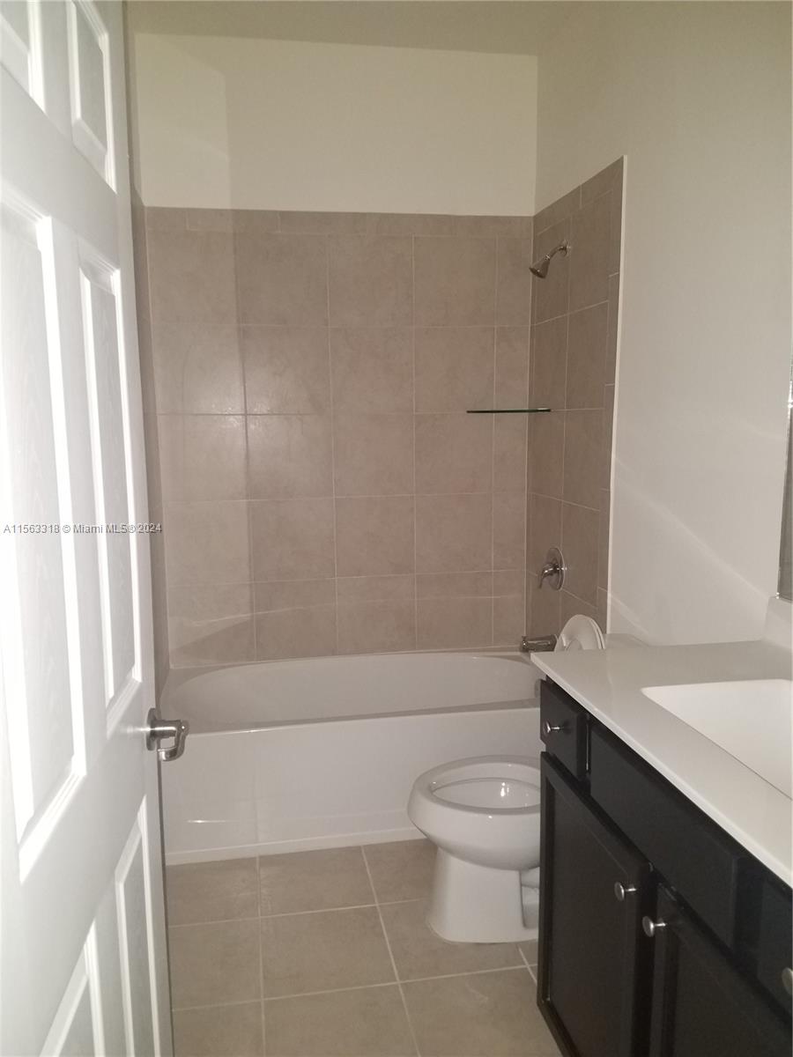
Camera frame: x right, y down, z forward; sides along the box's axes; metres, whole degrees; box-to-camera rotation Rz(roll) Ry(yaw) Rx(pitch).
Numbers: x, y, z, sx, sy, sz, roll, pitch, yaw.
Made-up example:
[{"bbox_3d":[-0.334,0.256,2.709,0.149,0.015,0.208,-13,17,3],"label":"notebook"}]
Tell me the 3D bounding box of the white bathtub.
[{"bbox_3d":[-0.107,0.791,2.977,1.500,0.438,0.705,-2,8,-10],"label":"white bathtub"}]

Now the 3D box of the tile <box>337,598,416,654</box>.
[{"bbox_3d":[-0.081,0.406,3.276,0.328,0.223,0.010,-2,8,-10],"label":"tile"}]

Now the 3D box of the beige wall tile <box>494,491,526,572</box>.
[{"bbox_3d":[0.477,0.013,3.328,0.143,0.327,0.012,-2,8,-10],"label":"beige wall tile"}]

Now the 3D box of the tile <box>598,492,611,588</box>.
[{"bbox_3d":[0.685,0.039,2.617,0.010,0.328,0.071,-2,9,-10],"label":"tile"}]

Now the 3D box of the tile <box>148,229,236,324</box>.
[{"bbox_3d":[-0.753,-0.941,2.984,0.329,0.333,0.010,-2,9,-10],"label":"tile"}]

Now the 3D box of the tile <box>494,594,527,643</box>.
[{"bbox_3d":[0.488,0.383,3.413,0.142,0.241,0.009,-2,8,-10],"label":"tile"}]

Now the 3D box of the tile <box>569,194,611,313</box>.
[{"bbox_3d":[0.643,-0.905,2.655,0.010,0.328,0.331,-2,8,-10],"label":"tile"}]

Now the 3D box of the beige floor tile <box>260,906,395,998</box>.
[{"bbox_3d":[-0.195,1.151,2.168,0.338,0.010,0.338,-2,9,-10],"label":"beige floor tile"}]

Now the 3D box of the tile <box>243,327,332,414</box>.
[{"bbox_3d":[-0.424,-0.622,3.111,0.332,0.335,0.009,-2,8,-10],"label":"tile"}]

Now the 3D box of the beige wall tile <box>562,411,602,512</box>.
[{"bbox_3d":[0.654,-0.245,2.773,0.009,0.335,0.334,-2,8,-10],"label":"beige wall tile"}]

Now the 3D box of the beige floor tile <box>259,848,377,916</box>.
[{"bbox_3d":[-0.245,1.065,2.401,0.330,0.010,0.318,-2,8,-10],"label":"beige floor tile"}]

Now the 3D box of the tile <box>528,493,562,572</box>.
[{"bbox_3d":[0.597,0.040,3.163,0.009,0.330,0.365,-2,8,-10],"label":"tile"}]

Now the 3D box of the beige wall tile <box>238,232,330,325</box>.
[{"bbox_3d":[-0.425,-0.954,3.043,0.330,0.333,0.010,-2,9,-10],"label":"beige wall tile"}]

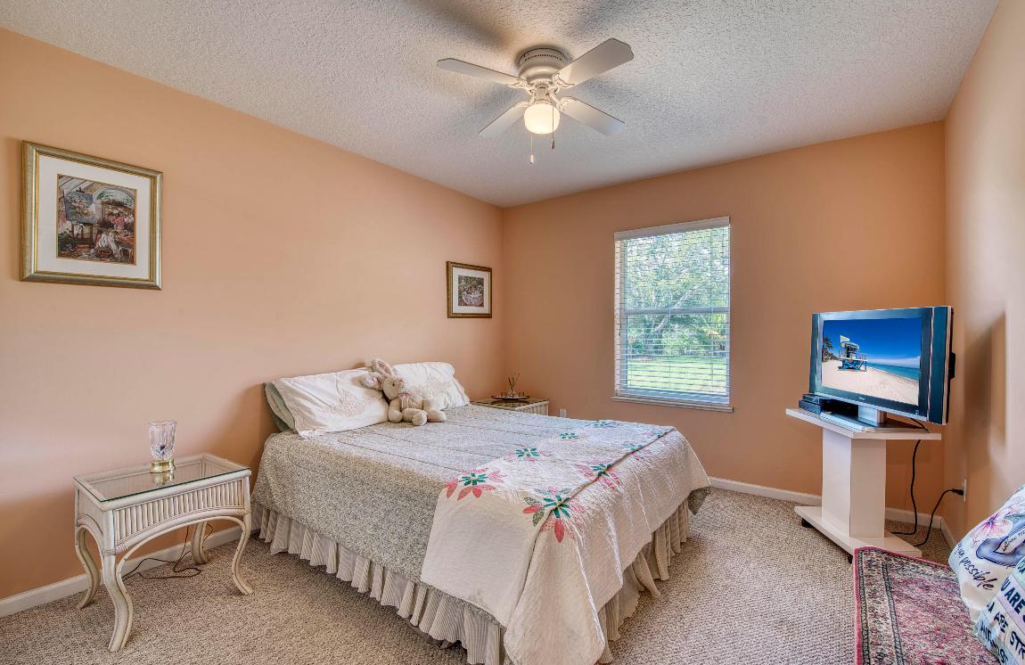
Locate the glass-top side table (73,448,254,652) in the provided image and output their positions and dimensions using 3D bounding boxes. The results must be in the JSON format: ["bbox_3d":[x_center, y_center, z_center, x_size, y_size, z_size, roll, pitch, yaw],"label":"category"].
[{"bbox_3d":[-1.524,0.898,1.876,0.500,0.566,0.500,0,0,37],"label":"glass-top side table"}]

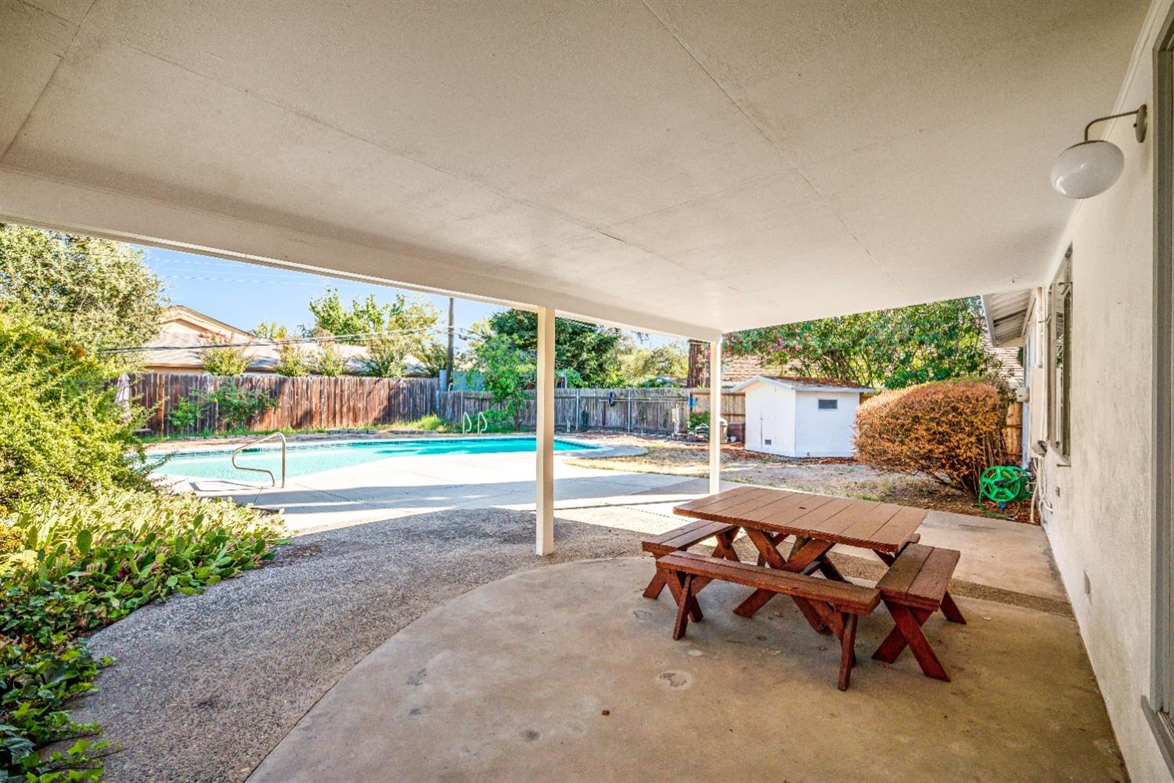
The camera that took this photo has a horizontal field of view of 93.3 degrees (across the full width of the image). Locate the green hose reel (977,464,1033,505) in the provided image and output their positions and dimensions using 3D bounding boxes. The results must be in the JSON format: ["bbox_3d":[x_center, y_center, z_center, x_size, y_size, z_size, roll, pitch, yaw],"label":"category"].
[{"bbox_3d":[5.409,1.205,7.188,0.330,0.480,0.460,0,0,-30],"label":"green hose reel"}]

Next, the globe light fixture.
[{"bbox_3d":[1.829,-0.846,1.987,0.250,0.295,0.197,0,0,37],"label":"globe light fixture"}]

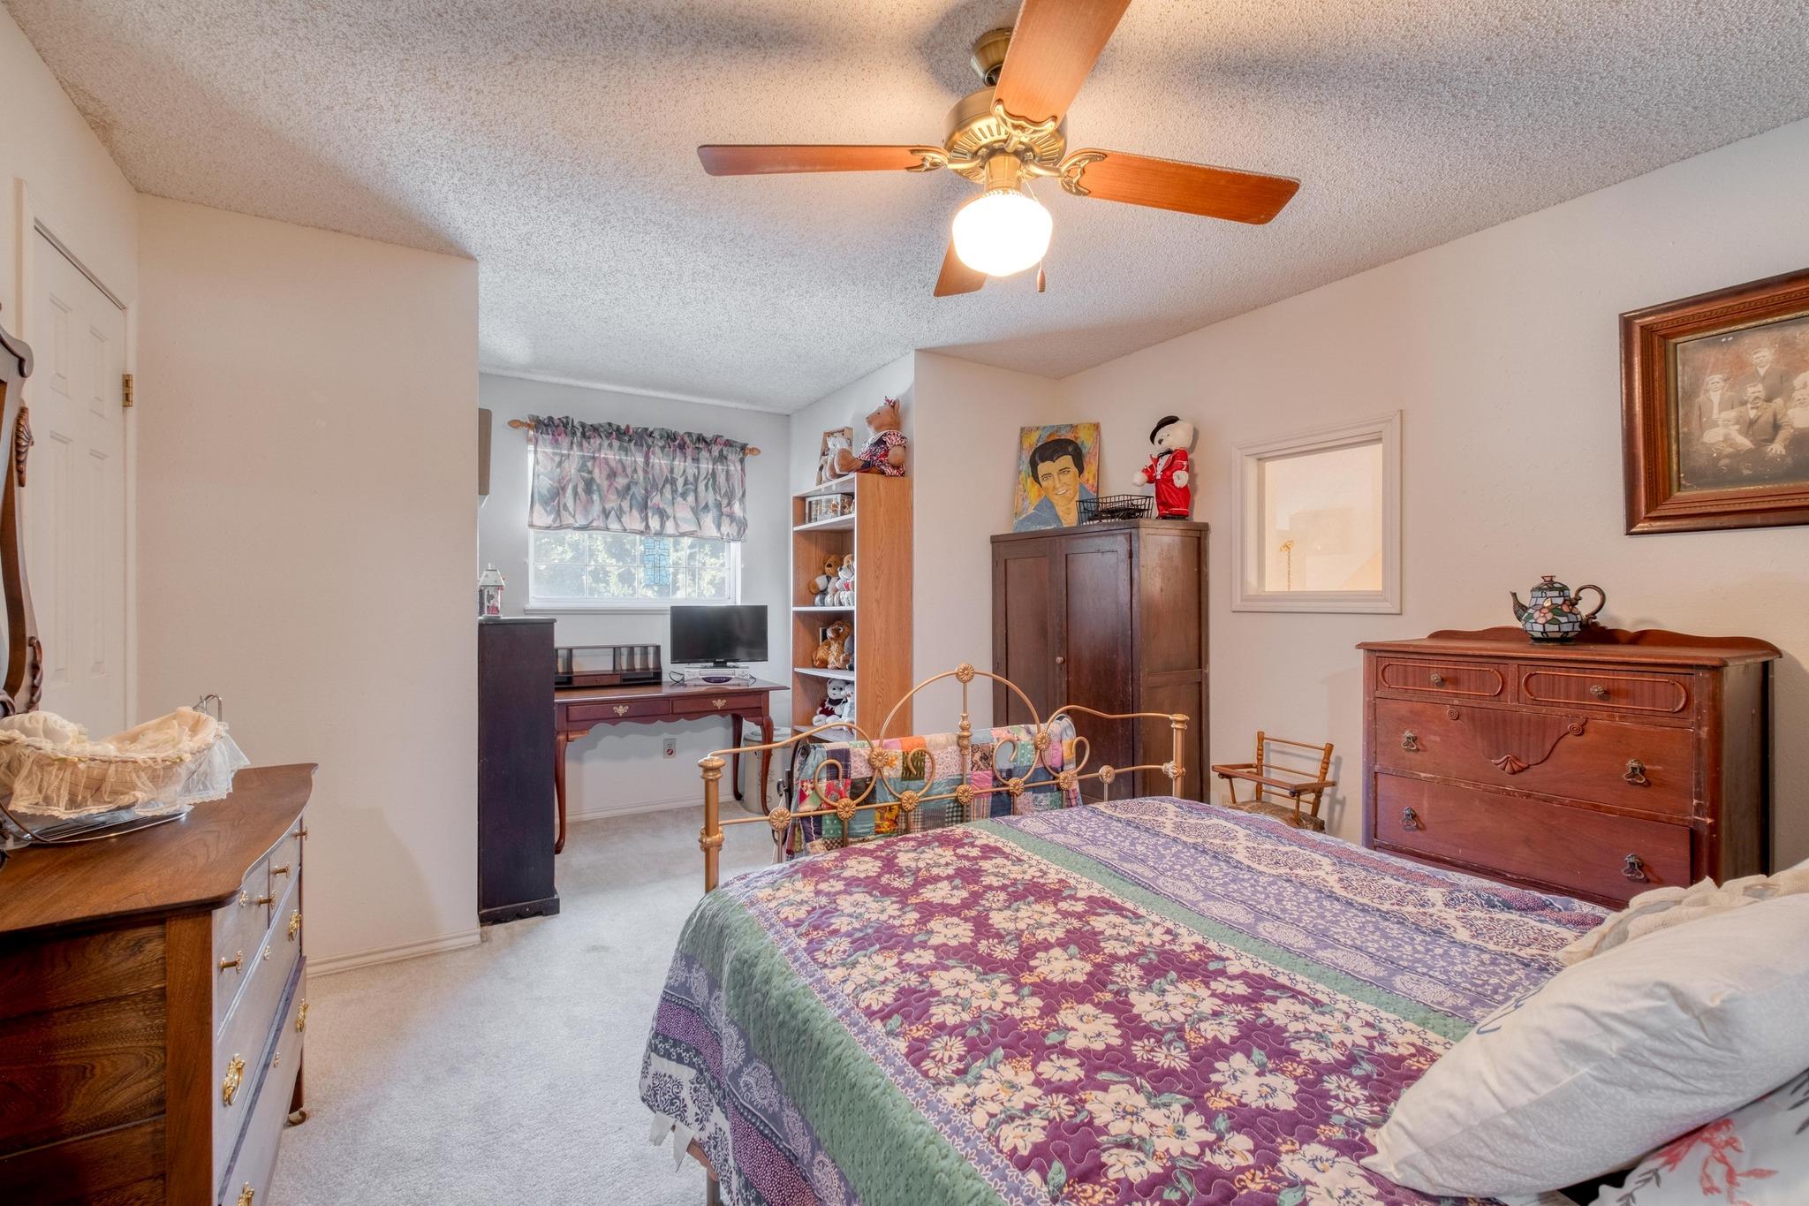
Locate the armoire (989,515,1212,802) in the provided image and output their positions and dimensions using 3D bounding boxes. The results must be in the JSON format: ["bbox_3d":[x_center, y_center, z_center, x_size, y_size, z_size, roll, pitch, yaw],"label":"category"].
[{"bbox_3d":[0.877,0.447,3.554,0.450,1.565,0.945,0,0,-33],"label":"armoire"}]

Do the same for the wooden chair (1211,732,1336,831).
[{"bbox_3d":[1.386,0.876,2.853,0.310,0.710,0.370,0,0,-25],"label":"wooden chair"}]

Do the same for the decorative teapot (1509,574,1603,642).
[{"bbox_3d":[1.895,0.028,2.190,0.140,0.195,0.208,0,0,-38],"label":"decorative teapot"}]

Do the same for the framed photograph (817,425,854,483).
[{"bbox_3d":[-0.362,-0.735,3.852,0.025,0.298,0.205,12,-8,-39],"label":"framed photograph"}]

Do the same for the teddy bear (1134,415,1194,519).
[{"bbox_3d":[1.125,-0.575,3.260,0.190,0.470,0.220,0,0,-29],"label":"teddy bear"}]

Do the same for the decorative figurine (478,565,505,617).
[{"bbox_3d":[-1.618,-0.048,2.954,0.090,0.220,0.090,0,0,-43],"label":"decorative figurine"}]

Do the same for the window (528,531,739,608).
[{"bbox_3d":[-1.550,-0.410,4.430,1.190,0.900,0.100,0,0,-29],"label":"window"}]

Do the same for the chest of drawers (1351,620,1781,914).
[{"bbox_3d":[1.778,0.647,2.070,0.540,1.145,0.750,0,0,-32],"label":"chest of drawers"}]

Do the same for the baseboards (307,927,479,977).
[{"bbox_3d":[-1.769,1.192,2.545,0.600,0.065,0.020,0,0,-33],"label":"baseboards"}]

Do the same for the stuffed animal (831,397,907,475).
[{"bbox_3d":[-0.186,-0.792,3.623,0.340,0.385,0.250,0,0,-21],"label":"stuffed animal"}]

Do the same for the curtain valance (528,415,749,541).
[{"bbox_3d":[-1.482,-0.686,4.335,1.230,0.590,0.100,0,0,-33],"label":"curtain valance"}]

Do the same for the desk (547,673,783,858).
[{"bbox_3d":[-1.335,0.850,4.160,1.280,0.740,0.570,0,0,-30],"label":"desk"}]

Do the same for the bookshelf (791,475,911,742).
[{"bbox_3d":[-0.285,0.319,3.863,0.300,1.800,0.780,0,0,-29],"label":"bookshelf"}]

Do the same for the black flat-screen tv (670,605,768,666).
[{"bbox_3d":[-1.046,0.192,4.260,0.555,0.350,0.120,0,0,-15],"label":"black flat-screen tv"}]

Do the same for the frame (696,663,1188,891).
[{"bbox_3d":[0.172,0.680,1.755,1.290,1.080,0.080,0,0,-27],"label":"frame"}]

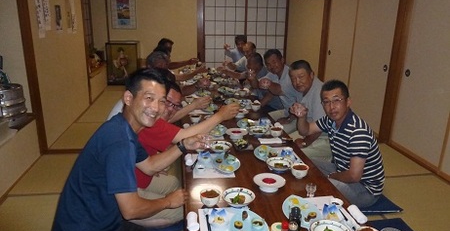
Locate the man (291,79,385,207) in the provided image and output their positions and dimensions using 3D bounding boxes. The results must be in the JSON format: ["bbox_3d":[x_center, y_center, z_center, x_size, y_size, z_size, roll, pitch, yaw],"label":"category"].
[{"bbox_3d":[0.791,0.222,2.232,0.730,0.950,0.580,-8,19,-26],"label":"man"}]

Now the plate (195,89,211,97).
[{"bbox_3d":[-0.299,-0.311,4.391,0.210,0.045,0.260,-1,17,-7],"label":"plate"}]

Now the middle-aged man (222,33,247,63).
[{"bbox_3d":[0.271,-0.776,5.398,0.750,0.970,0.580,-8,20,-28],"label":"middle-aged man"}]

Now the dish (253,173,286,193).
[{"bbox_3d":[0.263,0.412,1.933,0.194,0.052,0.194,1,17,0],"label":"dish"}]

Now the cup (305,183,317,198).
[{"bbox_3d":[0.502,0.438,1.909,0.062,0.064,0.062,1,17,0],"label":"cup"}]

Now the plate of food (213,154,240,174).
[{"bbox_3d":[0.003,0.316,2.250,0.195,0.040,0.250,-1,17,-8],"label":"plate of food"}]

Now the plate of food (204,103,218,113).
[{"bbox_3d":[-0.173,-0.095,3.678,0.190,0.050,0.280,-2,17,-8],"label":"plate of food"}]

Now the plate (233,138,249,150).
[{"bbox_3d":[0.138,0.211,2.589,0.140,0.045,0.180,-1,17,-8],"label":"plate"}]

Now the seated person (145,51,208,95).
[{"bbox_3d":[-0.719,-0.360,4.171,0.840,0.920,0.560,-1,17,-7],"label":"seated person"}]

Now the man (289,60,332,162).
[{"bbox_3d":[0.781,0.007,2.953,0.640,0.980,0.720,15,22,39],"label":"man"}]

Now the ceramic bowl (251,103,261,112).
[{"bbox_3d":[0.340,-0.097,3.682,0.114,0.069,0.114,1,17,0],"label":"ceramic bowl"}]

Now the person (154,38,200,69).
[{"bbox_3d":[-0.809,-0.633,4.919,0.820,0.980,0.560,-1,17,-7],"label":"person"}]

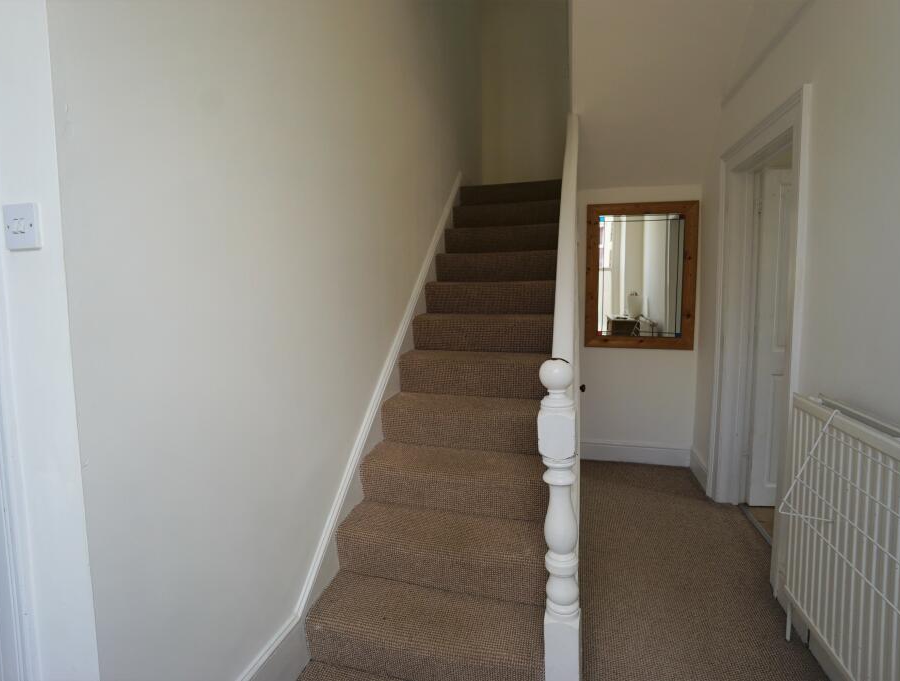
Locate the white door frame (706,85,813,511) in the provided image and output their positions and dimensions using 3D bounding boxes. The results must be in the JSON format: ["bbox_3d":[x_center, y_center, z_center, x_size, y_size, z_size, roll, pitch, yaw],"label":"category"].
[{"bbox_3d":[1.637,-0.004,2.227,0.180,2.150,1.038,1,5,16],"label":"white door frame"}]

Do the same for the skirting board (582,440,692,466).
[{"bbox_3d":[1.463,0.909,3.402,0.829,0.142,0.022,1,5,14],"label":"skirting board"}]

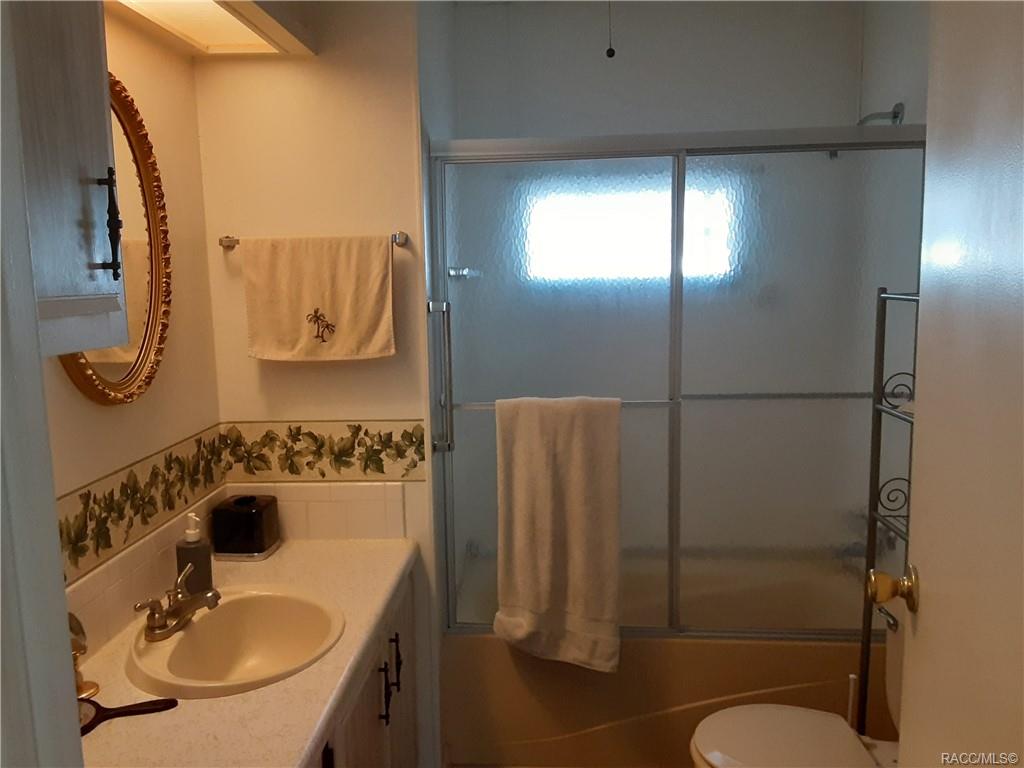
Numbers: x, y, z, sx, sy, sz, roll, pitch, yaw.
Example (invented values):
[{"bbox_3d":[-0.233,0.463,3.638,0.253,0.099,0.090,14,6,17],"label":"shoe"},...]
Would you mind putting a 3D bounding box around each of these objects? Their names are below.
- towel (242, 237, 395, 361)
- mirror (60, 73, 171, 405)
[{"bbox_3d":[-0.491,-0.221,2.062,0.388,0.315,0.055,0,8,4],"label":"towel"},{"bbox_3d":[-0.822,-0.299,1.632,0.040,0.700,0.525,0,8,4],"label":"mirror"}]

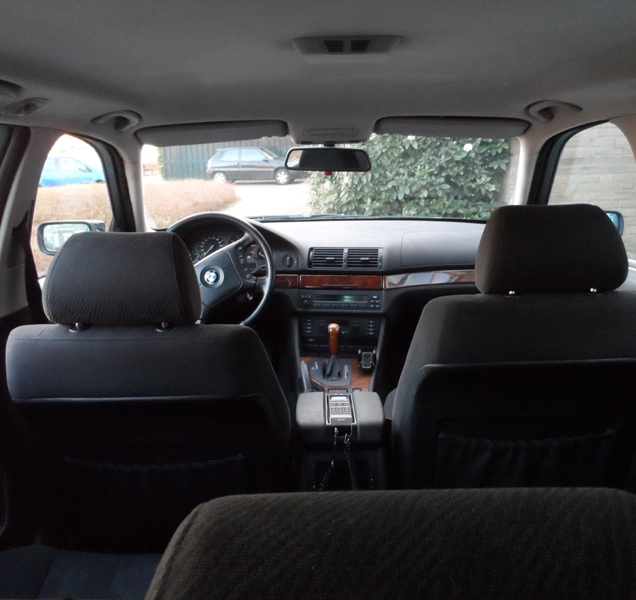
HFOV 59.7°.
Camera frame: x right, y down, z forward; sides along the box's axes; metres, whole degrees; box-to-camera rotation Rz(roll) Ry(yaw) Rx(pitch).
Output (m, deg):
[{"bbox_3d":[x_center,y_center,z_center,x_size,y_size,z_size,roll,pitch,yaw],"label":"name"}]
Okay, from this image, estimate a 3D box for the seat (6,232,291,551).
[{"bbox_3d":[-0.317,0.247,1.366,0.530,0.920,0.820,-1,15,2],"label":"seat"}]

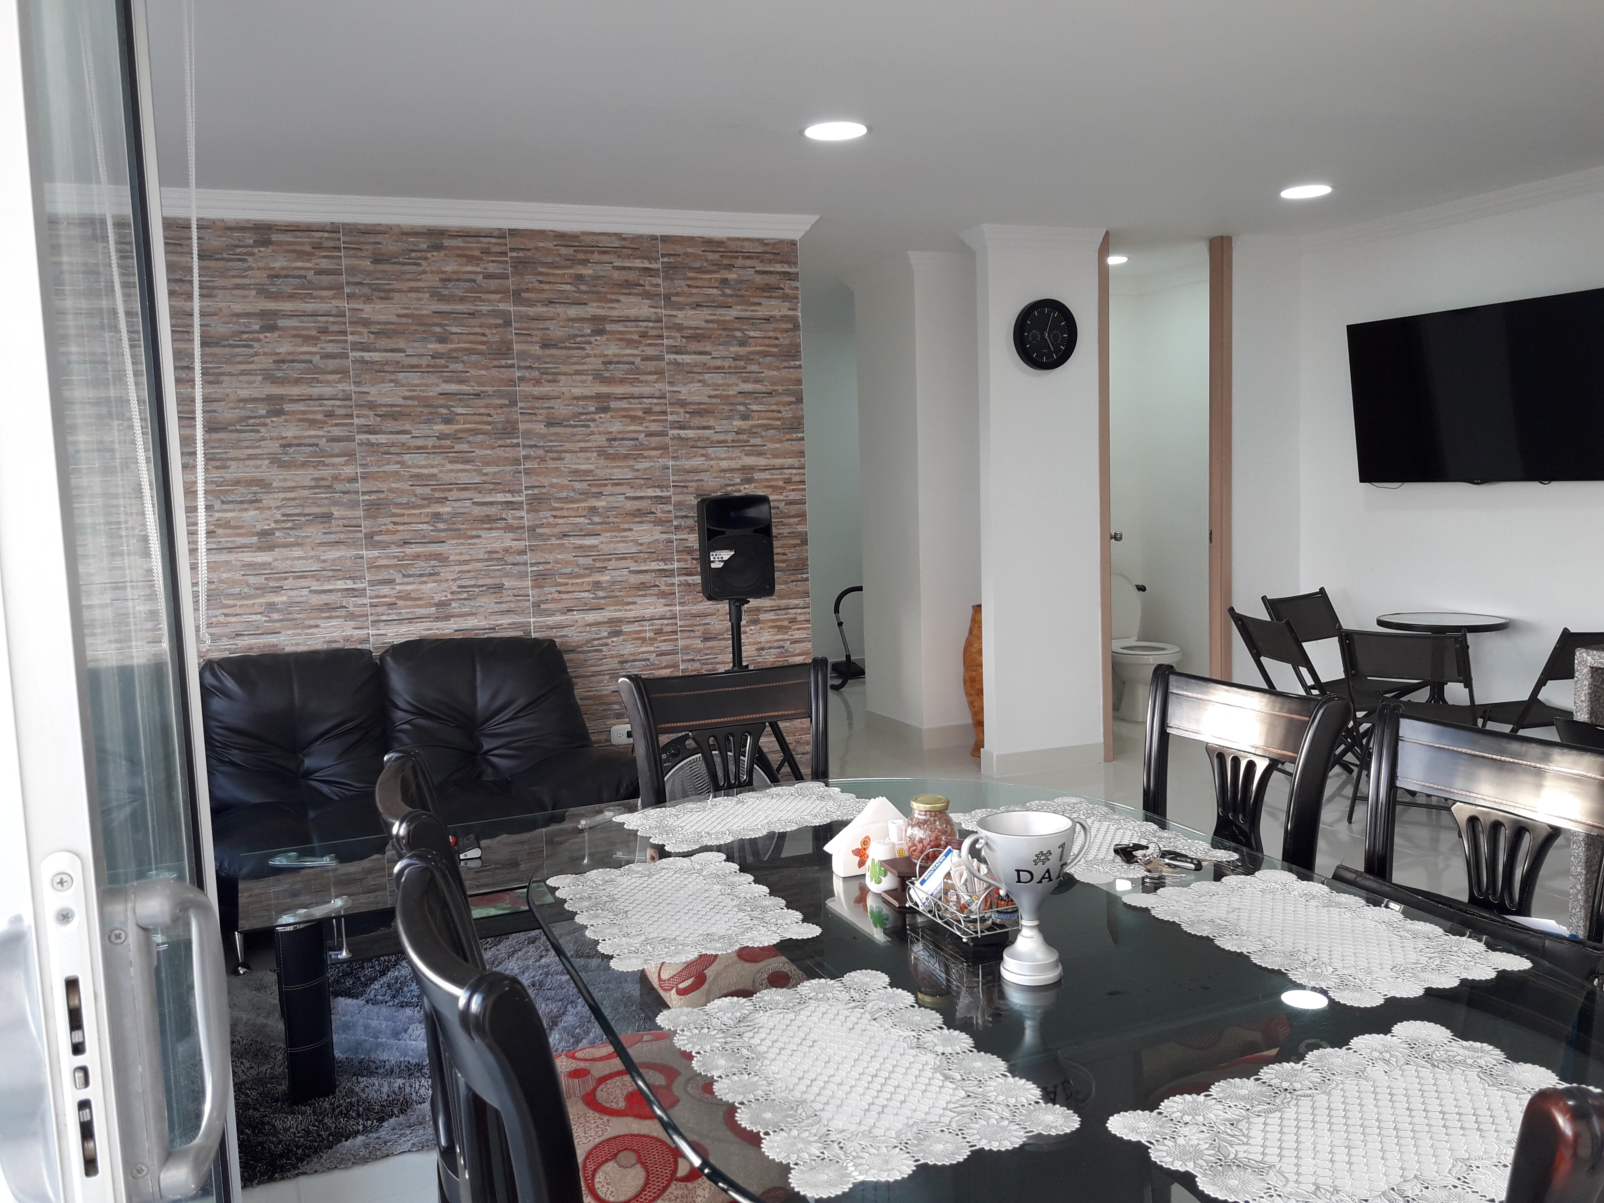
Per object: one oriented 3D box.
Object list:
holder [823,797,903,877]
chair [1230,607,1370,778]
[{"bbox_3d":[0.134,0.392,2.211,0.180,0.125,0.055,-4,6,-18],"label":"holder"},{"bbox_3d":[2.131,0.425,5.458,0.495,0.789,0.462,-3,6,-12],"label":"chair"}]

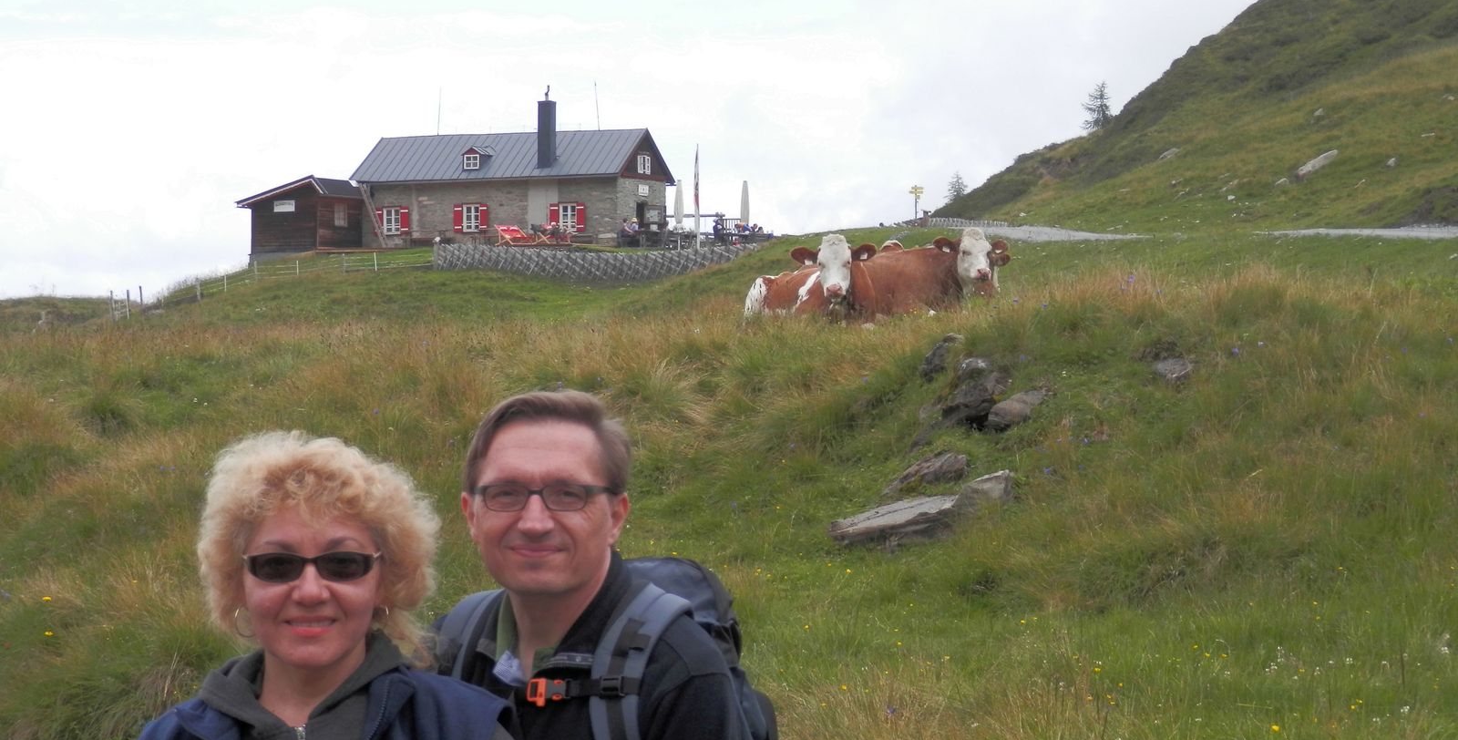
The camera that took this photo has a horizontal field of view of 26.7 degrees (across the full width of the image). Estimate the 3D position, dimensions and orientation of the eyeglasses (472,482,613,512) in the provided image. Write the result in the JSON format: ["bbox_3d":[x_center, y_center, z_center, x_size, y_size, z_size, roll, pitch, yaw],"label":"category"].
[{"bbox_3d":[-0.205,0.140,3.360,0.138,0.043,0.145,0,0,3],"label":"eyeglasses"}]

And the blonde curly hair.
[{"bbox_3d":[-0.422,0.181,3.150,0.250,0.240,0.250,0,0,-3],"label":"blonde curly hair"}]

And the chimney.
[{"bbox_3d":[-8.091,-10.746,136.500,0.630,3.550,0.630,0,0,18],"label":"chimney"}]

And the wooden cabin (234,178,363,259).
[{"bbox_3d":[-18.990,-6.660,136.900,4.400,3.750,4.500,0,0,23],"label":"wooden cabin"}]

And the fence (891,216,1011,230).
[{"bbox_3d":[14.771,-9.835,205.000,8.200,1.050,3.000,0,0,0],"label":"fence"}]

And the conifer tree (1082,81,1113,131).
[{"bbox_3d":[31.112,-22.250,260.000,2.600,4.400,2.600,0,0,0],"label":"conifer tree"}]

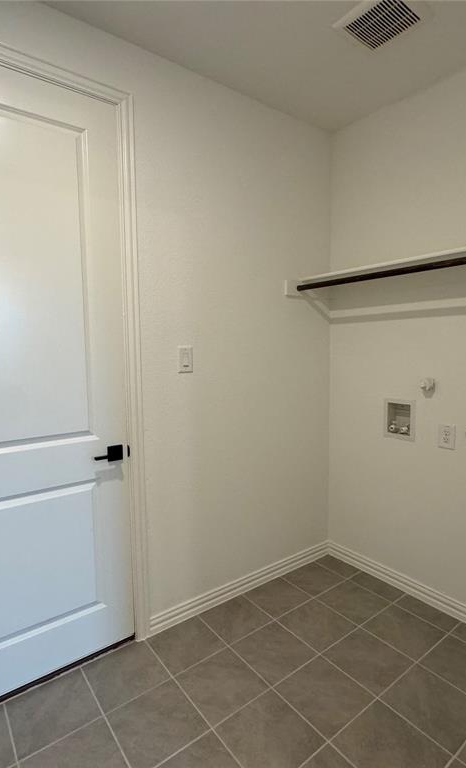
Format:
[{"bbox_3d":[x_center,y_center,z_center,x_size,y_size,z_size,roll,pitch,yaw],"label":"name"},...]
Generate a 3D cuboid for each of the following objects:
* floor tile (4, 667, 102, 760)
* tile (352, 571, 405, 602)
[{"bbox_3d":[-0.717,1.304,1.646,0.301,0.010,0.295,-5,7,-37],"label":"floor tile"},{"bbox_3d":[0.855,1.210,2.459,0.136,0.013,0.300,-5,7,-37],"label":"tile"}]

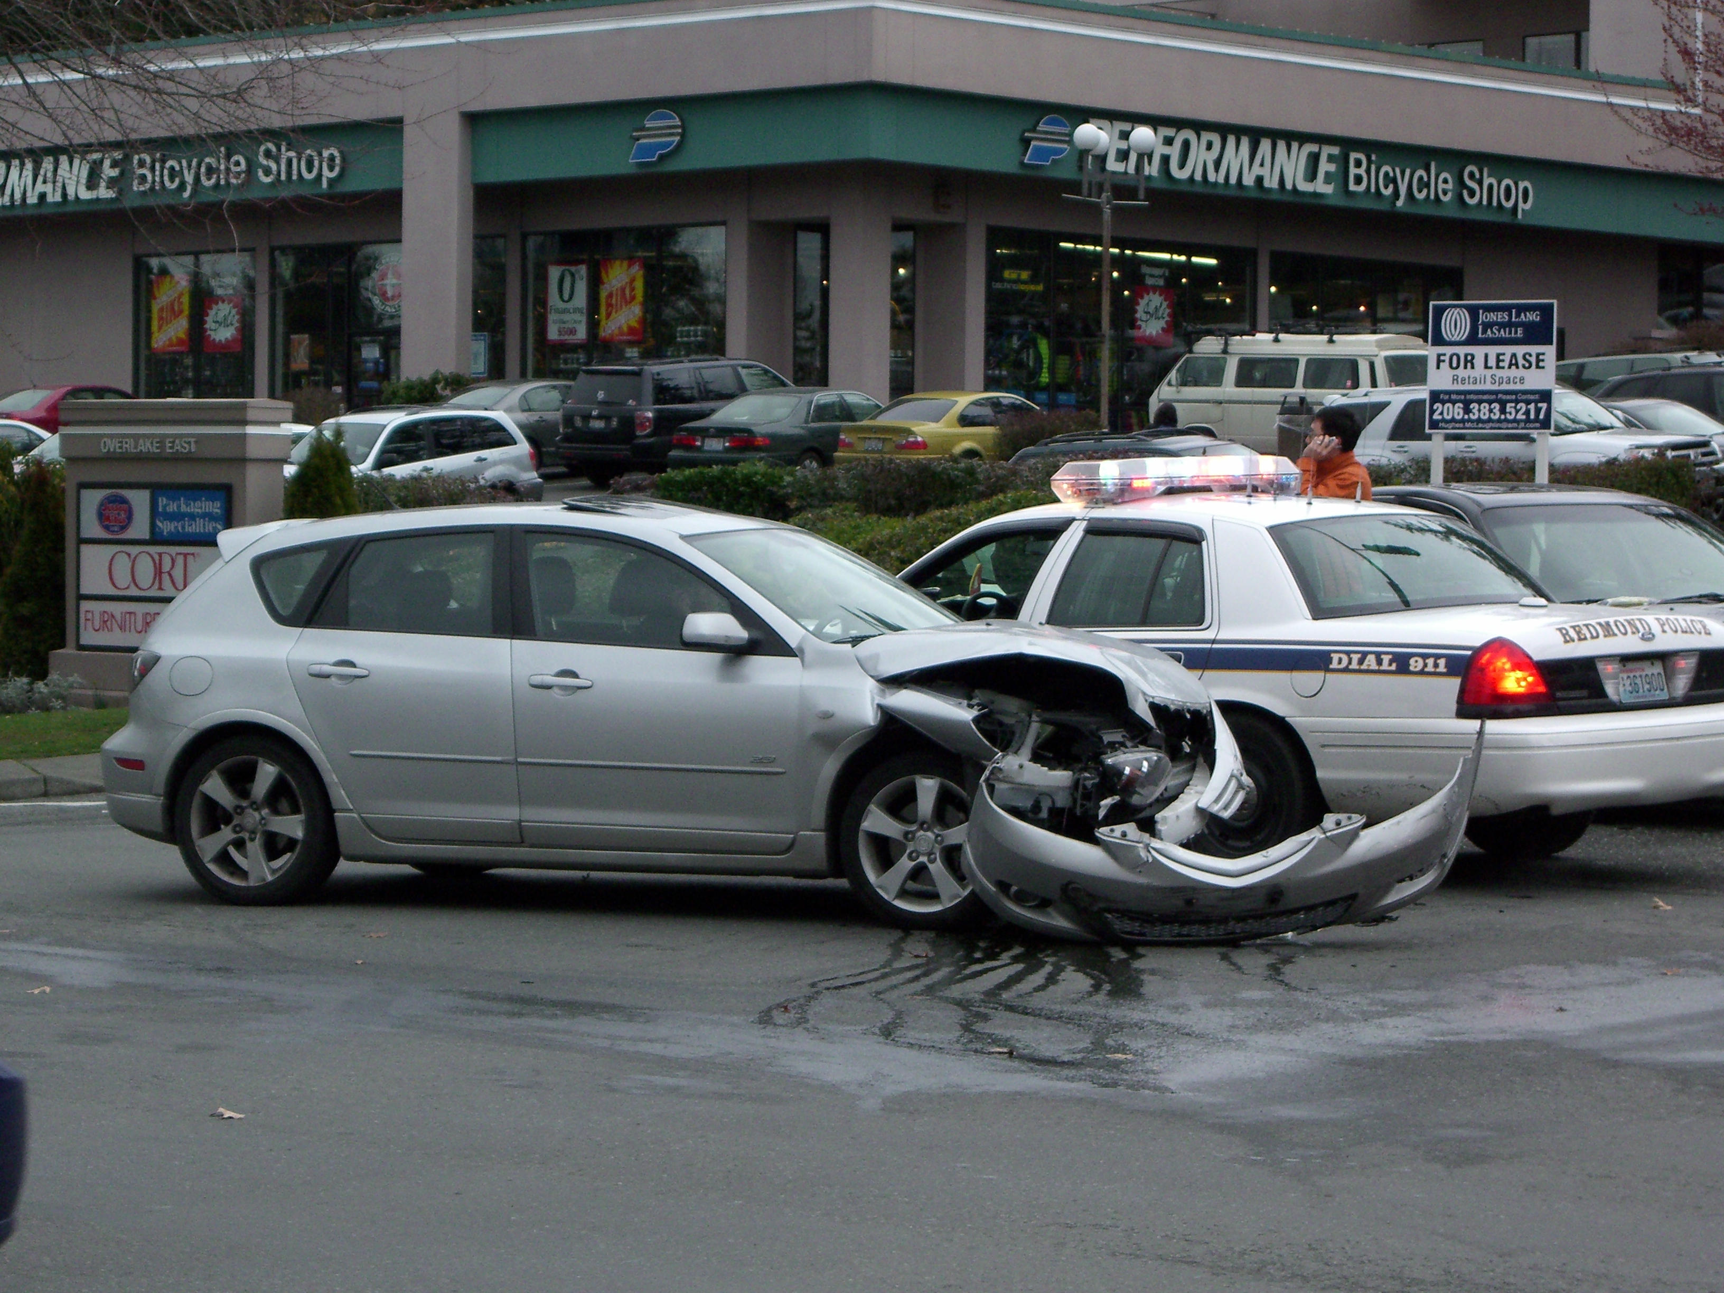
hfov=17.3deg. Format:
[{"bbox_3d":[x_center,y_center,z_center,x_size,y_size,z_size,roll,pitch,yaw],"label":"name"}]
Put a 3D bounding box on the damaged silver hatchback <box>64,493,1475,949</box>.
[{"bbox_3d":[-0.530,0.205,20.582,4.750,1.460,1.780,1,2,24],"label":"damaged silver hatchback"}]

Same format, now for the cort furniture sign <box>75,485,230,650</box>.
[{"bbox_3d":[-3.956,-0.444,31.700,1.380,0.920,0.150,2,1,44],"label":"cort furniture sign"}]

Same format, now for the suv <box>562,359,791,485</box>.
[{"bbox_3d":[-2.226,-3.285,82.300,1.970,1.790,4.770,2,5,43],"label":"suv"}]

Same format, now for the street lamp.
[{"bbox_3d":[3.306,-4.722,77.000,1.120,4.750,1.120,2,1,44],"label":"street lamp"}]

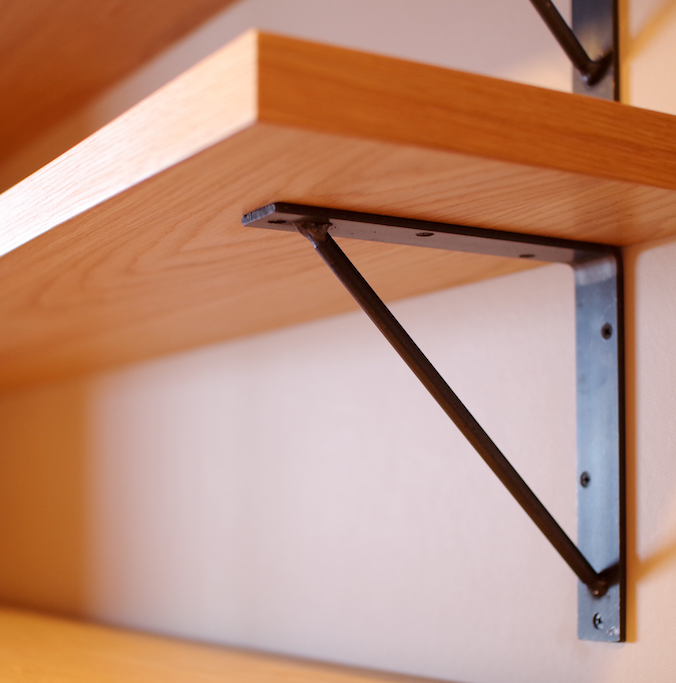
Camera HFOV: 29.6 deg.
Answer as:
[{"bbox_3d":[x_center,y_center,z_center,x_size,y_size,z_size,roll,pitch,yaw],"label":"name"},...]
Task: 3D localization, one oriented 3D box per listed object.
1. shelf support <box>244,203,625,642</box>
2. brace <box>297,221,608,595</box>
[{"bbox_3d":[0.049,0.045,0.596,0.194,0.194,0.031,4,-7,-29],"label":"shelf support"},{"bbox_3d":[0.057,0.035,0.601,0.237,0.009,0.009,51,-26,-16],"label":"brace"}]

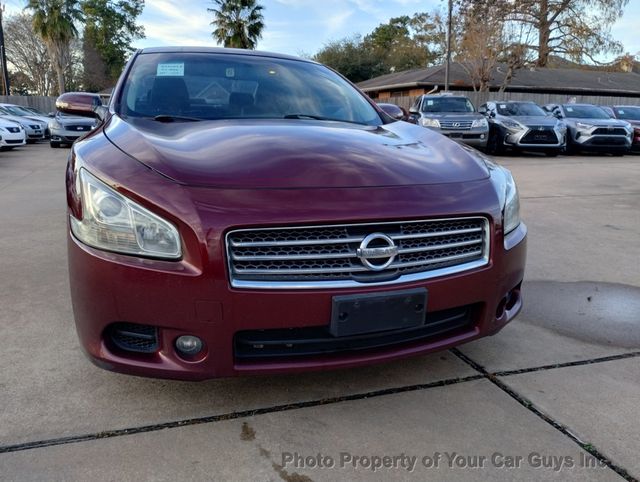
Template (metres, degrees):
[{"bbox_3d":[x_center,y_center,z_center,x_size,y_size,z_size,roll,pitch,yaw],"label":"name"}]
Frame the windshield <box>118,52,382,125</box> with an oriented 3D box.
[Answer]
[{"bbox_3d":[-0.370,-0.879,2.936,1.460,0.420,0.860,-4,14,-20],"label":"windshield"}]

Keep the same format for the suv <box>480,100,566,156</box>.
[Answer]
[{"bbox_3d":[6.174,-3.695,16.819,1.910,1.710,4.890,1,13,-1],"label":"suv"}]

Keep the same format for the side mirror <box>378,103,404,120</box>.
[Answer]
[{"bbox_3d":[0.432,-0.835,3.402,0.240,0.145,0.150,-4,14,-20],"label":"side mirror"}]

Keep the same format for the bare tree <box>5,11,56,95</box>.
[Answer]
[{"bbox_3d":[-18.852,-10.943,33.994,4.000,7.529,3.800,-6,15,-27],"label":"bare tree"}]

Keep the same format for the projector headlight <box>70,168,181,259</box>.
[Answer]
[{"bbox_3d":[-0.662,-0.098,1.735,0.330,0.250,0.540,-4,14,-20],"label":"projector headlight"}]

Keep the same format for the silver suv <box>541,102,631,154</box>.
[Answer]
[{"bbox_3d":[8.825,-3.912,17.967,1.880,1.700,4.600,1,13,-1],"label":"silver suv"}]

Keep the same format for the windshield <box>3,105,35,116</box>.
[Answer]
[{"bbox_3d":[-13.979,-6.017,24.000,0.850,0.420,1.450,6,14,21],"label":"windshield"}]

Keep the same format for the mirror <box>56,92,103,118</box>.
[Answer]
[{"bbox_3d":[-1.272,-0.723,2.774,0.240,0.145,0.150,-4,14,-20],"label":"mirror"}]

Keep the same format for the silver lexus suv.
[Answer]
[{"bbox_3d":[3.708,-3.559,15.740,1.910,1.860,4.800,2,13,3],"label":"silver lexus suv"}]

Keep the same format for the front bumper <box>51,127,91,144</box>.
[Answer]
[{"bbox_3d":[-7.785,-3.451,16.857,1.780,0.540,0.600,-4,14,-22],"label":"front bumper"}]

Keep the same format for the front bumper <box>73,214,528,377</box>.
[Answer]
[{"bbox_3d":[0.092,0.134,1.860,1.820,0.520,0.580,-4,14,-20],"label":"front bumper"}]

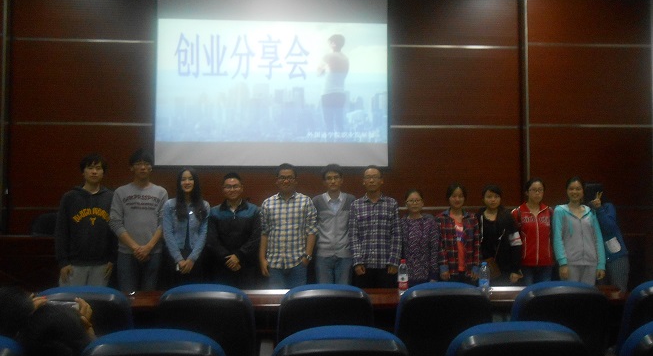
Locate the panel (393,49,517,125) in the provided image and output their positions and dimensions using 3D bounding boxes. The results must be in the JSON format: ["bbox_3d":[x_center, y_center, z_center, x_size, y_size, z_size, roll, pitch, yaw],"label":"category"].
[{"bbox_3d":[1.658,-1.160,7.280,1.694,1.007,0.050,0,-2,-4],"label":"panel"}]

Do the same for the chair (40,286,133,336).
[{"bbox_3d":[-1.195,1.033,3.040,0.540,0.980,0.600,0,-2,-4],"label":"chair"}]

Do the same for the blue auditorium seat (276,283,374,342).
[{"bbox_3d":[-0.022,1.035,3.099,0.540,0.980,0.600,0,-2,-4],"label":"blue auditorium seat"}]

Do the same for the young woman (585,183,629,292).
[{"bbox_3d":[2.555,0.837,5.171,0.500,1.570,0.360,-1,-2,17],"label":"young woman"}]

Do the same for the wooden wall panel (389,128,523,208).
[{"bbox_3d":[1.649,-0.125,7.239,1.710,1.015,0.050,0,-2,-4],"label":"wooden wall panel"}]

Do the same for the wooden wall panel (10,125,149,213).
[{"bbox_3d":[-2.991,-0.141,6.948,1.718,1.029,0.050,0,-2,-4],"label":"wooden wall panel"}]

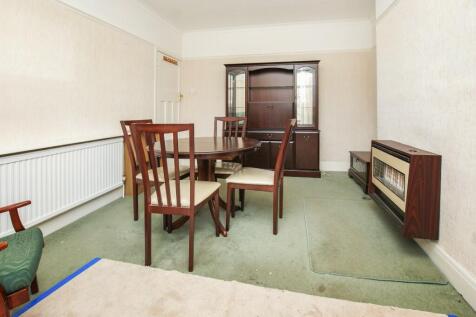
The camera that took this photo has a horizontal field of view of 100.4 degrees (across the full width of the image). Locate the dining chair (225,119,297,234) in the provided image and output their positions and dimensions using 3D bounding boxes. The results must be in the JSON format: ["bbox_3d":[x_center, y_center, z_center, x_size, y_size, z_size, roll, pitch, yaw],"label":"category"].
[{"bbox_3d":[0.247,0.121,1.966,0.581,1.010,0.490,3,9,18],"label":"dining chair"}]

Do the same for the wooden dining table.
[{"bbox_3d":[-0.316,0.235,2.020,1.091,0.765,0.989,2,9,12],"label":"wooden dining table"}]

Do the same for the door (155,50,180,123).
[{"bbox_3d":[-1.224,-0.771,3.529,0.060,2.009,0.683,2,9,14],"label":"door"}]

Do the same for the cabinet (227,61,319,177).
[{"bbox_3d":[0.592,-0.679,3.550,1.540,1.856,0.428,2,9,11],"label":"cabinet"}]

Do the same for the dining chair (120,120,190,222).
[{"bbox_3d":[-0.836,0.092,2.086,0.581,1.010,0.490,3,10,20],"label":"dining chair"}]

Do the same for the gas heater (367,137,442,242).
[{"bbox_3d":[1.418,0.224,1.754,0.224,0.586,0.714,2,9,14],"label":"gas heater"}]

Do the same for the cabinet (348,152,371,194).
[{"bbox_3d":[1.969,0.184,2.938,0.428,0.408,0.714,2,9,14],"label":"cabinet"}]

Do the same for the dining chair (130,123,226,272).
[{"bbox_3d":[-0.450,0.222,1.553,0.490,1.010,0.581,2,9,10],"label":"dining chair"}]

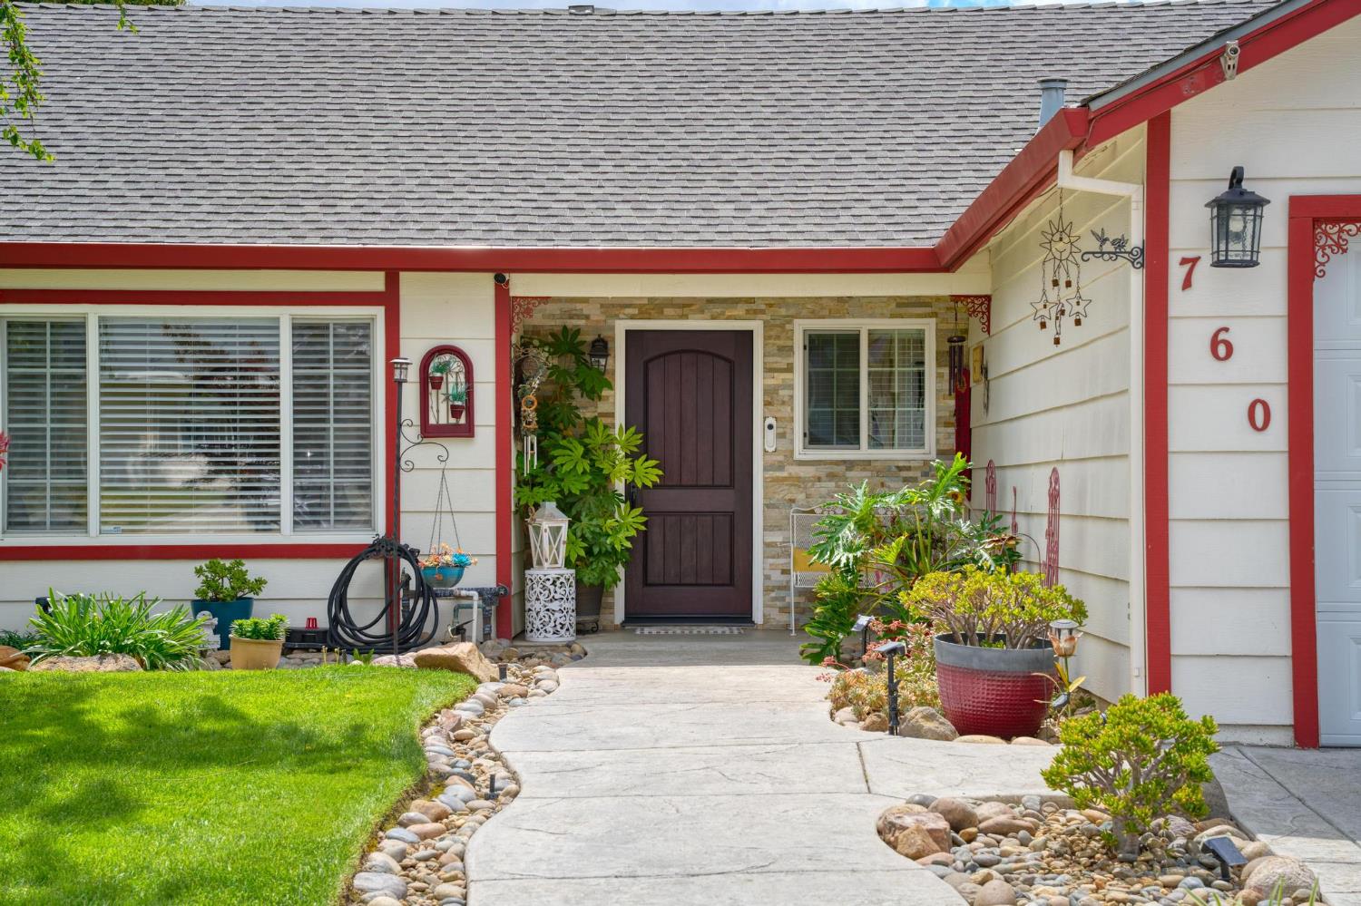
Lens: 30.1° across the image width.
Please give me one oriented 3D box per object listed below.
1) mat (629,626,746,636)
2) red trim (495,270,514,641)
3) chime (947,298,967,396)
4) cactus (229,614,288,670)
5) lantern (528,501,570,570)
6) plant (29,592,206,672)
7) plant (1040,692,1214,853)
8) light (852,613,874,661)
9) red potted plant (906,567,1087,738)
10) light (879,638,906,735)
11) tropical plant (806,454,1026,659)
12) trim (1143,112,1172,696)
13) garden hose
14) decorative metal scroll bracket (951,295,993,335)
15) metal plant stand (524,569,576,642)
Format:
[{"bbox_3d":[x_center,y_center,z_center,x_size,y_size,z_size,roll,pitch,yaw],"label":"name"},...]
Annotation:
[{"bbox_3d":[0.058,1.206,17.150,0.760,0.015,0.450,0,-1,0],"label":"mat"},{"bbox_3d":[-1.136,0.038,16.300,0.092,2.330,0.030,0,-1,0],"label":"red trim"},{"bbox_3d":[1.812,-0.694,16.600,0.125,0.640,0.125,0,-1,0],"label":"chime"},{"bbox_3d":[-2.484,1.117,14.900,0.340,0.340,0.340,0,-1,1],"label":"cactus"},{"bbox_3d":[-0.859,0.534,16.500,0.210,0.452,0.210,1,-1,-35],"label":"lantern"},{"bbox_3d":[-3.177,1.006,14.300,1.020,0.460,0.800,0,-1,0],"label":"plant"},{"bbox_3d":[1.384,0.991,7.800,0.540,0.500,0.500,0,-1,0],"label":"plant"},{"bbox_3d":[0.987,1.016,13.700,0.090,0.310,0.120,-1,-1,25],"label":"light"},{"bbox_3d":[1.372,0.867,11.000,0.780,0.745,0.740,0,-1,1],"label":"red potted plant"},{"bbox_3d":[0.894,0.991,10.700,0.130,0.400,0.100,0,-1,-28],"label":"light"},{"bbox_3d":[1.300,0.610,14.300,1.250,1.190,1.150,0,-1,1],"label":"tropical plant"},{"bbox_3d":[1.987,-0.135,10.550,0.093,2.570,0.030,0,-1,0],"label":"trim"},{"bbox_3d":[-1.905,0.909,16.200,0.725,0.745,0.220,0,-1,1],"label":"garden hose"},{"bbox_3d":[1.887,-0.897,16.430,0.265,0.270,0.020,0,-1,1],"label":"decorative metal scroll bracket"},{"bbox_3d":[-0.849,0.991,16.500,0.333,0.467,0.333,0,-1,1],"label":"metal plant stand"}]

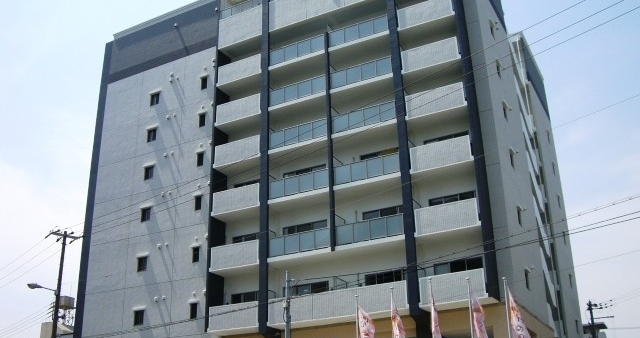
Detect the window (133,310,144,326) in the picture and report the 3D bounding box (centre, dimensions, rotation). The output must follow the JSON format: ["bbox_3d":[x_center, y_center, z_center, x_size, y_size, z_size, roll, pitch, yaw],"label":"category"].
[{"bbox_3d":[-9.746,8.013,37.858,0.732,0.831,0.100,-13,-24,27],"label":"window"}]

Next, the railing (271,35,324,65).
[{"bbox_3d":[-1.141,-6.108,36.366,3.259,0.966,0.100,-13,-24,27],"label":"railing"}]

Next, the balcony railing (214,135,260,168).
[{"bbox_3d":[-4.222,-0.901,36.352,2.868,1.106,0.150,-13,-24,27],"label":"balcony railing"}]

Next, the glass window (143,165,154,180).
[{"bbox_3d":[-11.172,0.228,45.770,0.720,0.850,0.150,-12,-24,26],"label":"glass window"}]

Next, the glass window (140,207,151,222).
[{"bbox_3d":[-9.891,2.576,39.969,0.706,0.813,0.100,-13,-24,27],"label":"glass window"}]

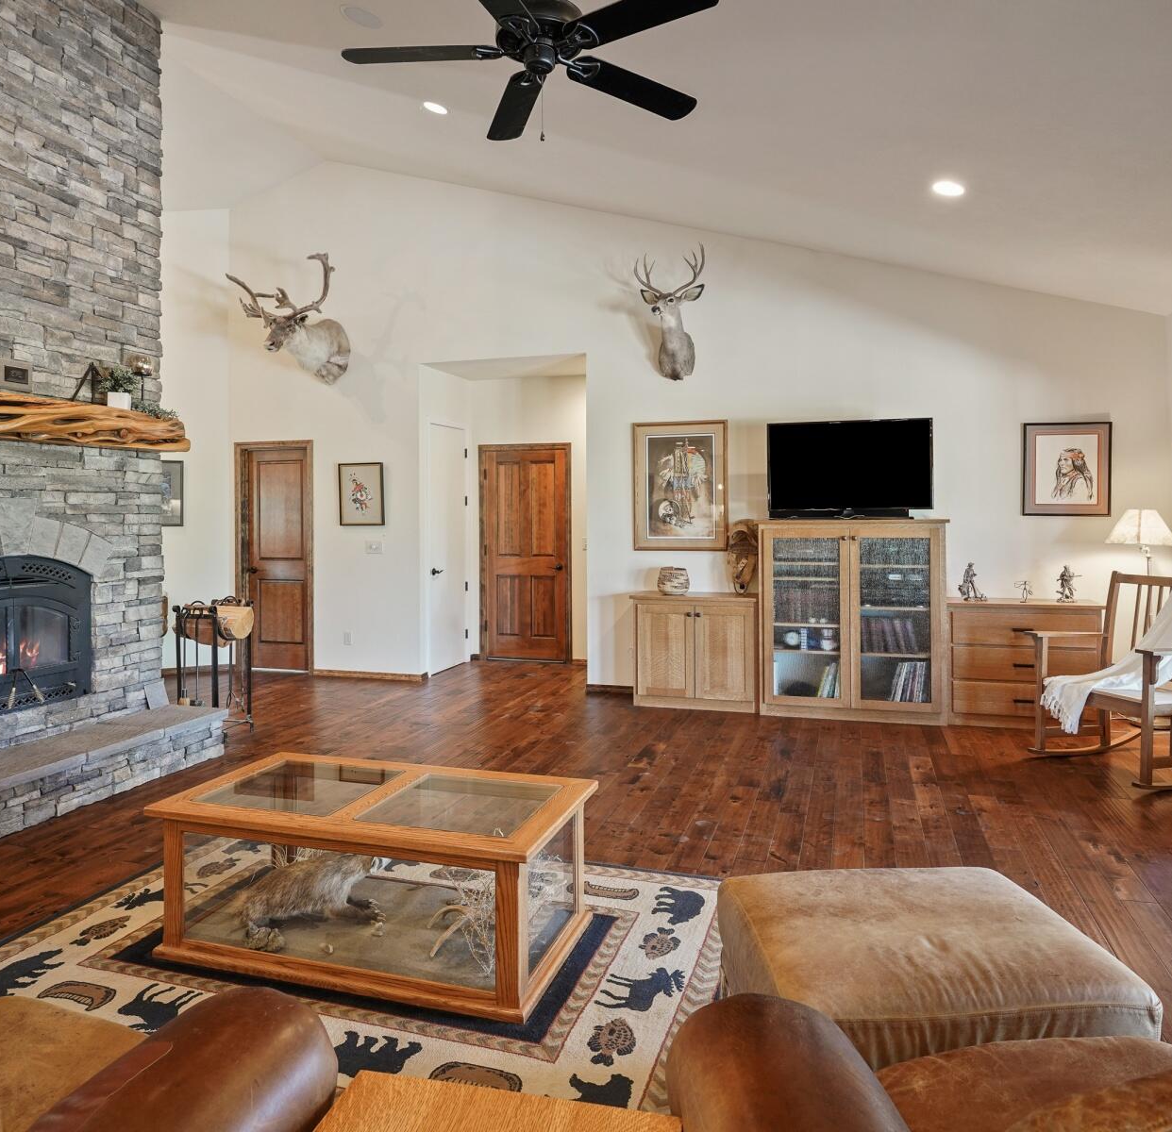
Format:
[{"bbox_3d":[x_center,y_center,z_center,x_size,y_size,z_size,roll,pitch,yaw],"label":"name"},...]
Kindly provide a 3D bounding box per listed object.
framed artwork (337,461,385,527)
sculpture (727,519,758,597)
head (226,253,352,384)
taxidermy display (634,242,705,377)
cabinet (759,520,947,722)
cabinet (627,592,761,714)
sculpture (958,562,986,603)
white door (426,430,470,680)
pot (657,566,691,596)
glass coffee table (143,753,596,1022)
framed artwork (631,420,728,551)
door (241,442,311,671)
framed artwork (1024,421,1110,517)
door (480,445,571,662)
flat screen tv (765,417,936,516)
[{"bbox_3d":[-1.967,-0.628,7.007,0.445,0.545,0.030,0,2,18],"label":"framed artwork"},{"bbox_3d":[1.156,-0.063,5.864,0.270,0.550,0.200,0,2,18],"label":"sculpture"},{"bbox_3d":[-2.468,-2.079,6.835,0.920,0.970,0.750,0,2,24],"label":"head"},{"bbox_3d":[0.652,-1.915,6.081,0.570,0.960,0.550,0,2,24],"label":"taxidermy display"},{"bbox_3d":[1.856,0.360,5.625,1.210,1.360,0.390,0,2,18],"label":"cabinet"},{"bbox_3d":[0.831,0.629,5.954,0.900,0.795,0.380,0,2,18],"label":"cabinet"},{"bbox_3d":[2.612,0.112,5.424,0.140,0.270,0.160,-2,2,-27],"label":"sculpture"},{"bbox_3d":[-1.269,-0.161,7.382,0.045,2.220,0.760,0,2,18],"label":"white door"},{"bbox_3d":[0.650,0.124,5.964,0.240,0.210,0.240,0,2,18],"label":"pot"},{"bbox_3d":[-0.690,1.022,2.716,1.310,0.475,0.720,0,2,18],"label":"glass coffee table"},{"bbox_3d":[0.720,-0.610,6.162,0.735,0.990,0.035,0,2,18],"label":"framed artwork"},{"bbox_3d":[-2.853,-0.081,7.349,0.820,2.070,0.100,0,2,18],"label":"door"},{"bbox_3d":[3.345,-0.669,5.581,0.560,0.650,0.030,0,2,18],"label":"framed artwork"},{"bbox_3d":[-0.583,-0.119,7.678,0.920,2.070,0.100,0,2,18],"label":"door"},{"bbox_3d":[1.829,-0.661,5.579,1.090,0.680,0.150,0,2,18],"label":"flat screen tv"}]

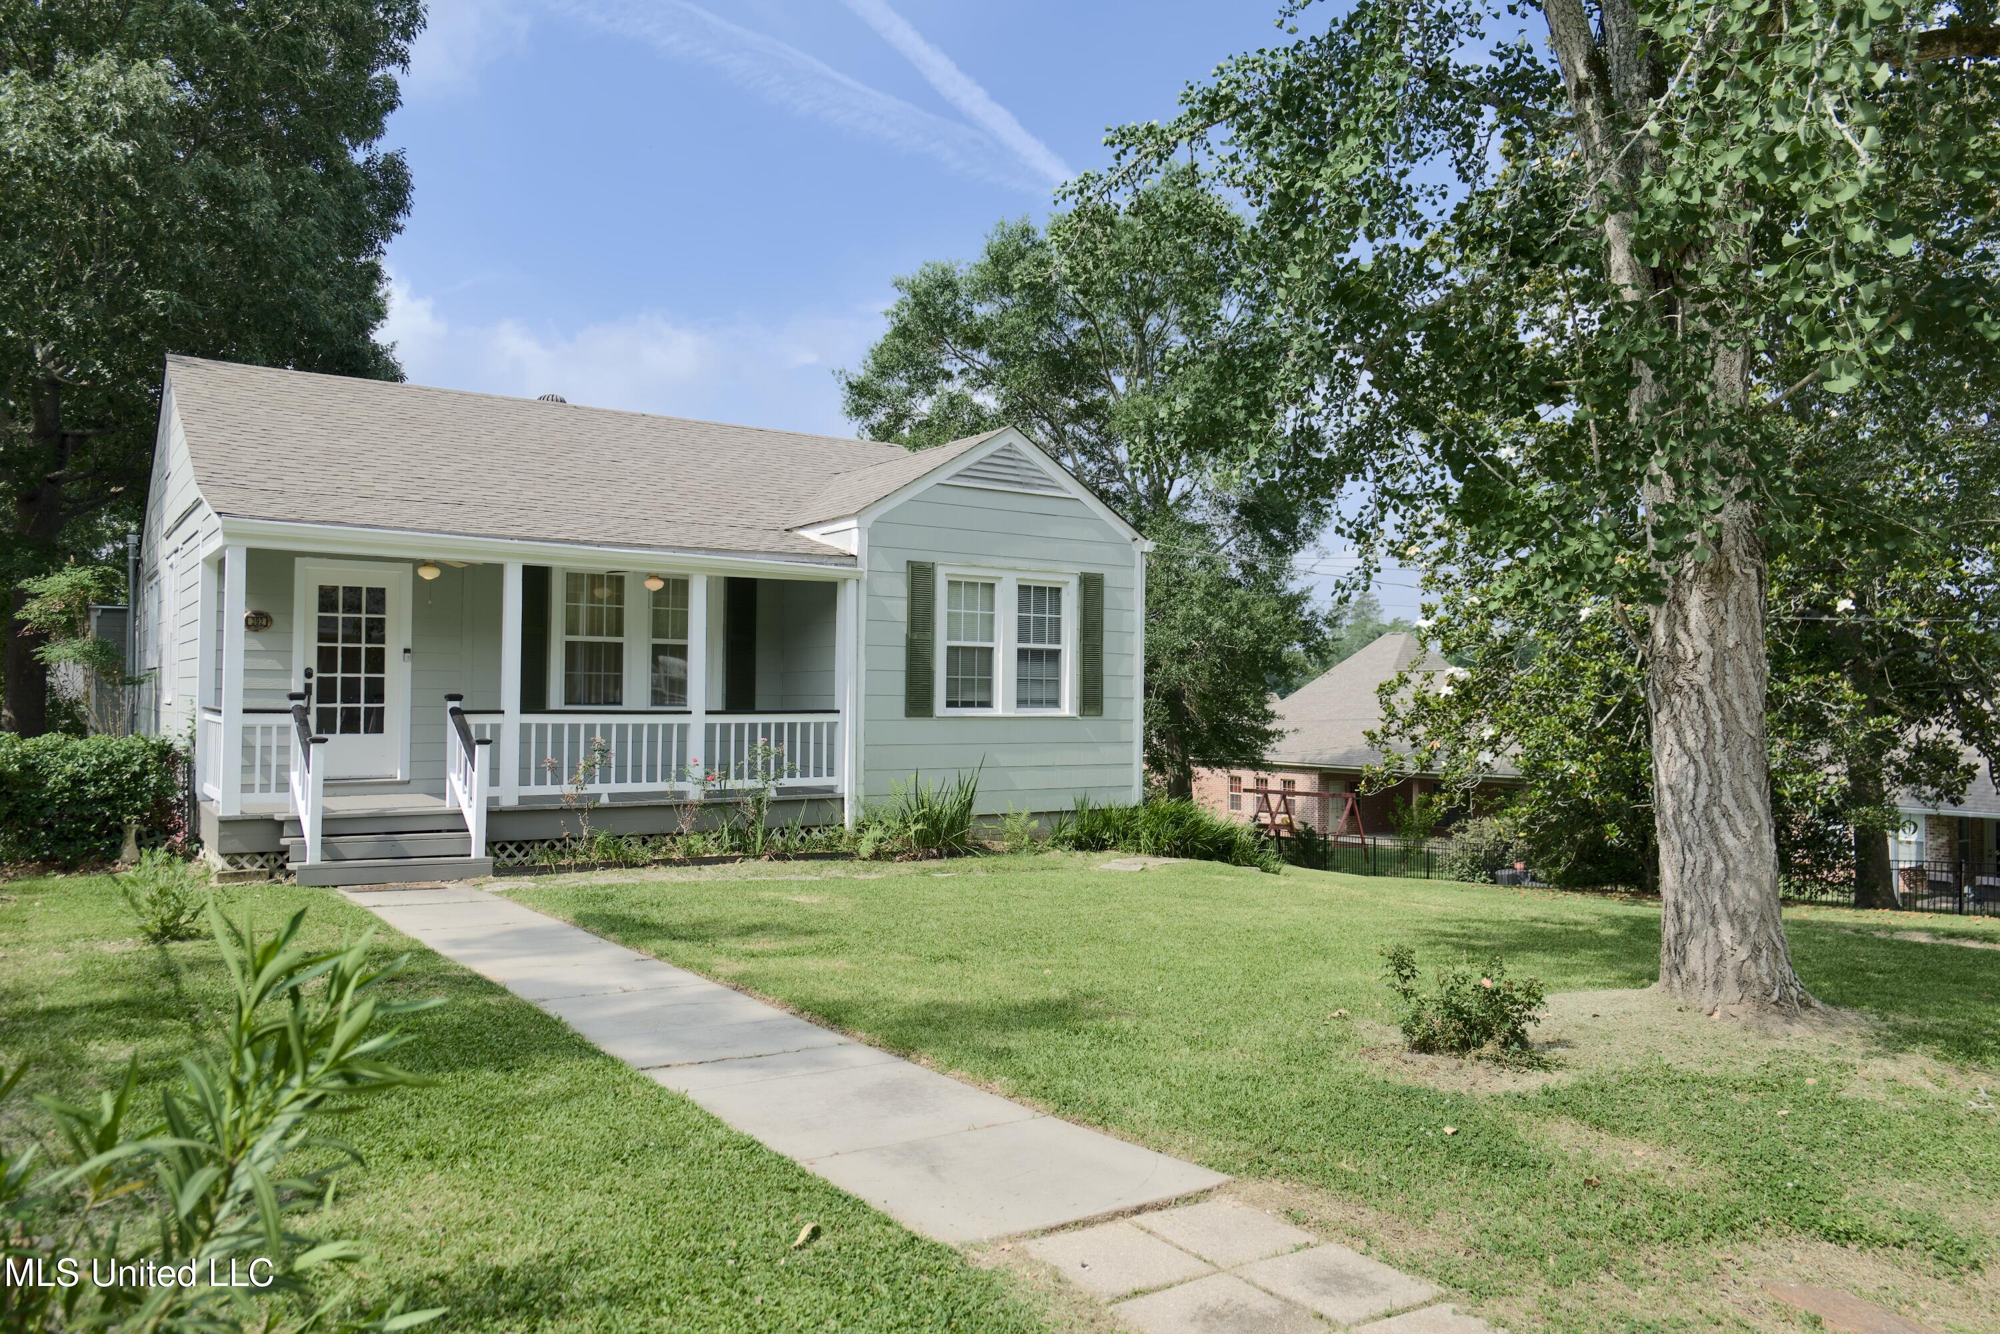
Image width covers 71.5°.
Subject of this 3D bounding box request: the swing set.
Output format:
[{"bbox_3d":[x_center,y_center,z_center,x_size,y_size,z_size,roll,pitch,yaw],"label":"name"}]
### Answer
[{"bbox_3d":[9.930,5.105,44.913,1.900,2.200,4.400,2,-1,-43],"label":"swing set"}]

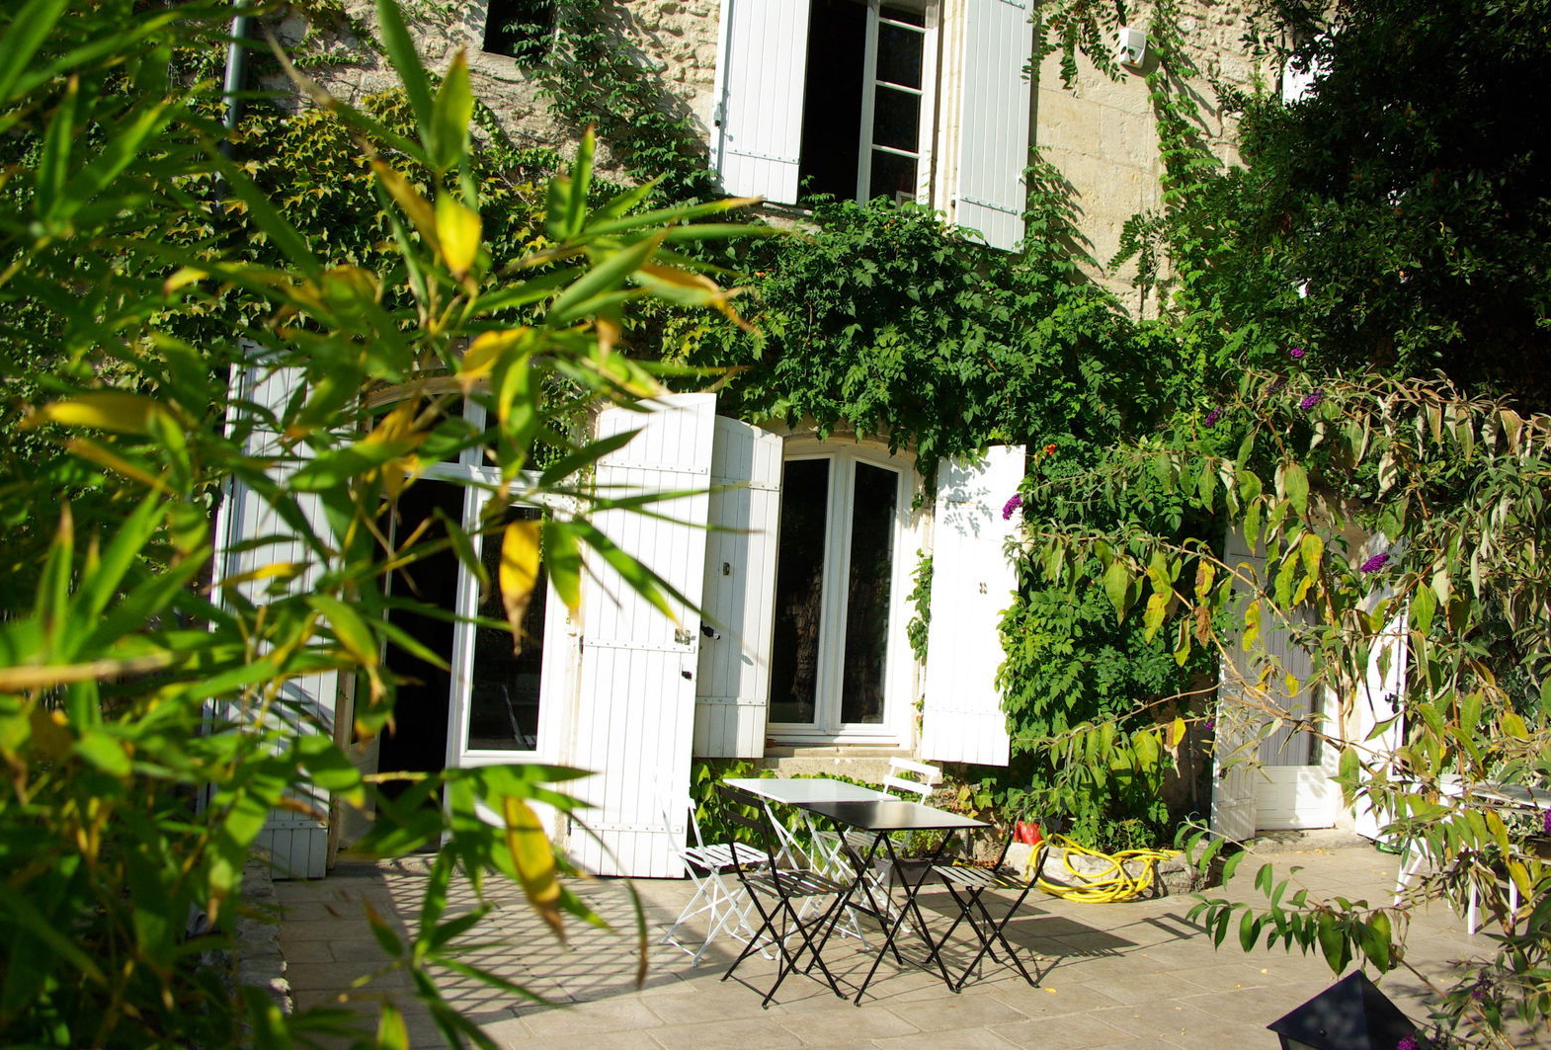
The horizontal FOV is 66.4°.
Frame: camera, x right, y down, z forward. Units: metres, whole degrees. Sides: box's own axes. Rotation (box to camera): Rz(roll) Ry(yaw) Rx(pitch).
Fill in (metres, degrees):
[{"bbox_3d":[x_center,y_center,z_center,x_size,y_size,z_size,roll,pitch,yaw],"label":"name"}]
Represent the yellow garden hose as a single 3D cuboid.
[{"bbox_3d":[1.917,2.007,6.925,0.900,0.270,0.520,4,-3,-5],"label":"yellow garden hose"}]

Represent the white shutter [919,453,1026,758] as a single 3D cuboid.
[{"bbox_3d":[1.226,0.477,7.315,0.530,1.950,0.040,3,-3,8],"label":"white shutter"}]

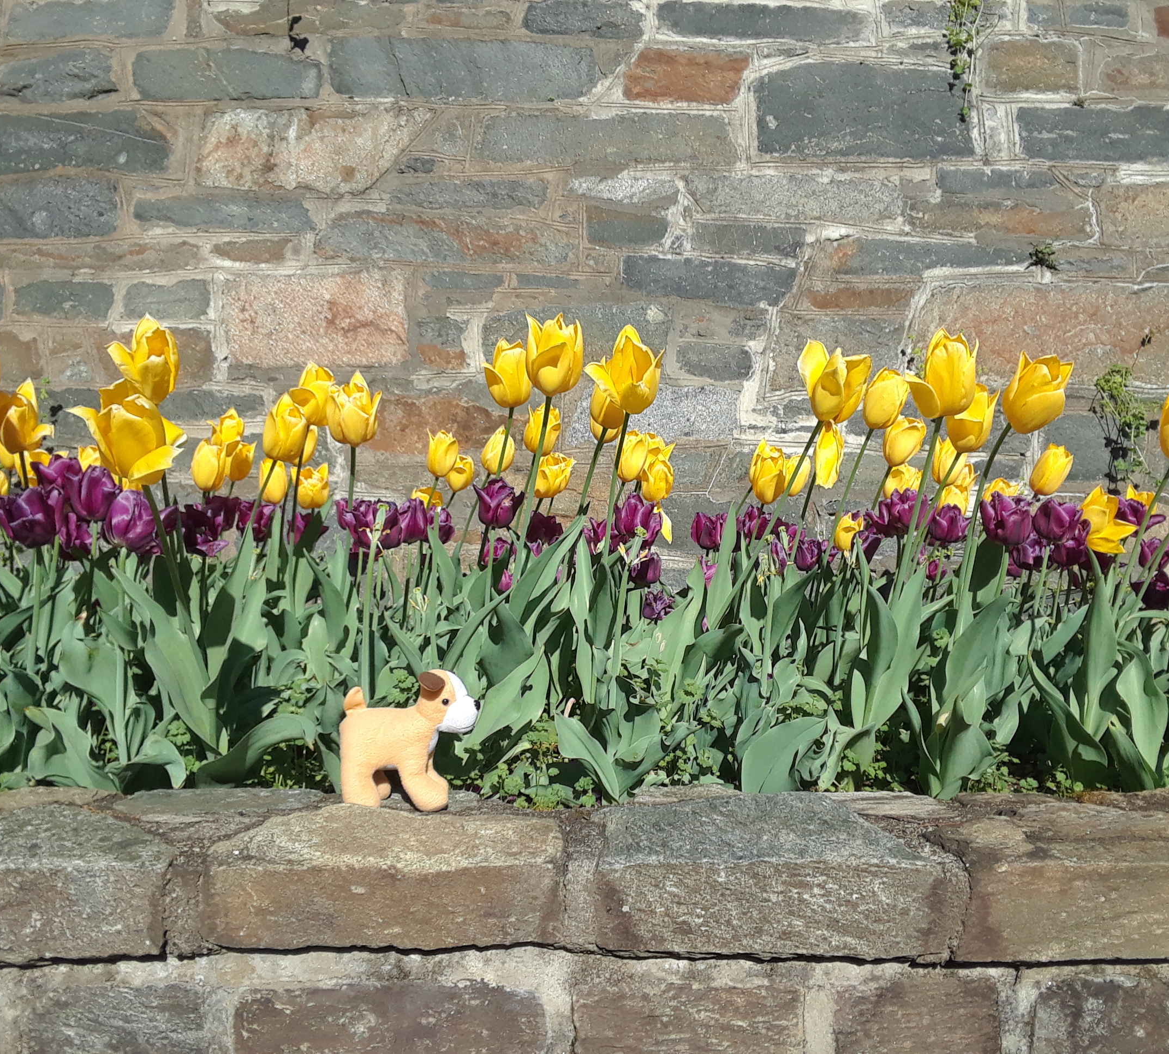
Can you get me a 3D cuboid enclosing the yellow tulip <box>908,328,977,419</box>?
[{"bbox_3d":[0.361,-0.155,1.230,0.067,0.090,0.057,5,-1,0],"label":"yellow tulip"}]

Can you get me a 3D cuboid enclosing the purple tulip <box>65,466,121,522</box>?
[{"bbox_3d":[-0.536,-0.036,1.330,0.059,0.062,0.056,0,2,0],"label":"purple tulip"}]

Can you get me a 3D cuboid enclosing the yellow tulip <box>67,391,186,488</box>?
[{"bbox_3d":[-0.425,-0.082,1.130,0.106,0.090,0.085,-11,2,0],"label":"yellow tulip"}]

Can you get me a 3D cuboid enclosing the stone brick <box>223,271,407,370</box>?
[{"bbox_3d":[-0.515,-0.396,2.330,0.339,0.182,0.130,0,-2,0],"label":"stone brick"}]

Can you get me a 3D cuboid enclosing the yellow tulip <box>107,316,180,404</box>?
[{"bbox_3d":[-0.496,-0.188,1.370,0.075,0.095,0.072,-12,12,0],"label":"yellow tulip"}]

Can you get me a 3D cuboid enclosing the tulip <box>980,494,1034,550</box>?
[{"bbox_3d":[0.458,-0.006,1.320,0.057,0.059,0.055,-7,-1,0],"label":"tulip"}]

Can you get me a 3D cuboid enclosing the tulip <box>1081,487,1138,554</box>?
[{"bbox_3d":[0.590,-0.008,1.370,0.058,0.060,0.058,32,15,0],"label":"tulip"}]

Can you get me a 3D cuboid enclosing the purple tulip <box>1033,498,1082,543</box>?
[{"bbox_3d":[0.535,-0.006,1.380,0.054,0.048,0.054,0,2,0],"label":"purple tulip"}]

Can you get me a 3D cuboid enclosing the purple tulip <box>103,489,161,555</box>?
[{"bbox_3d":[-0.449,-0.005,1.210,0.058,0.065,0.057,0,-1,0],"label":"purple tulip"}]

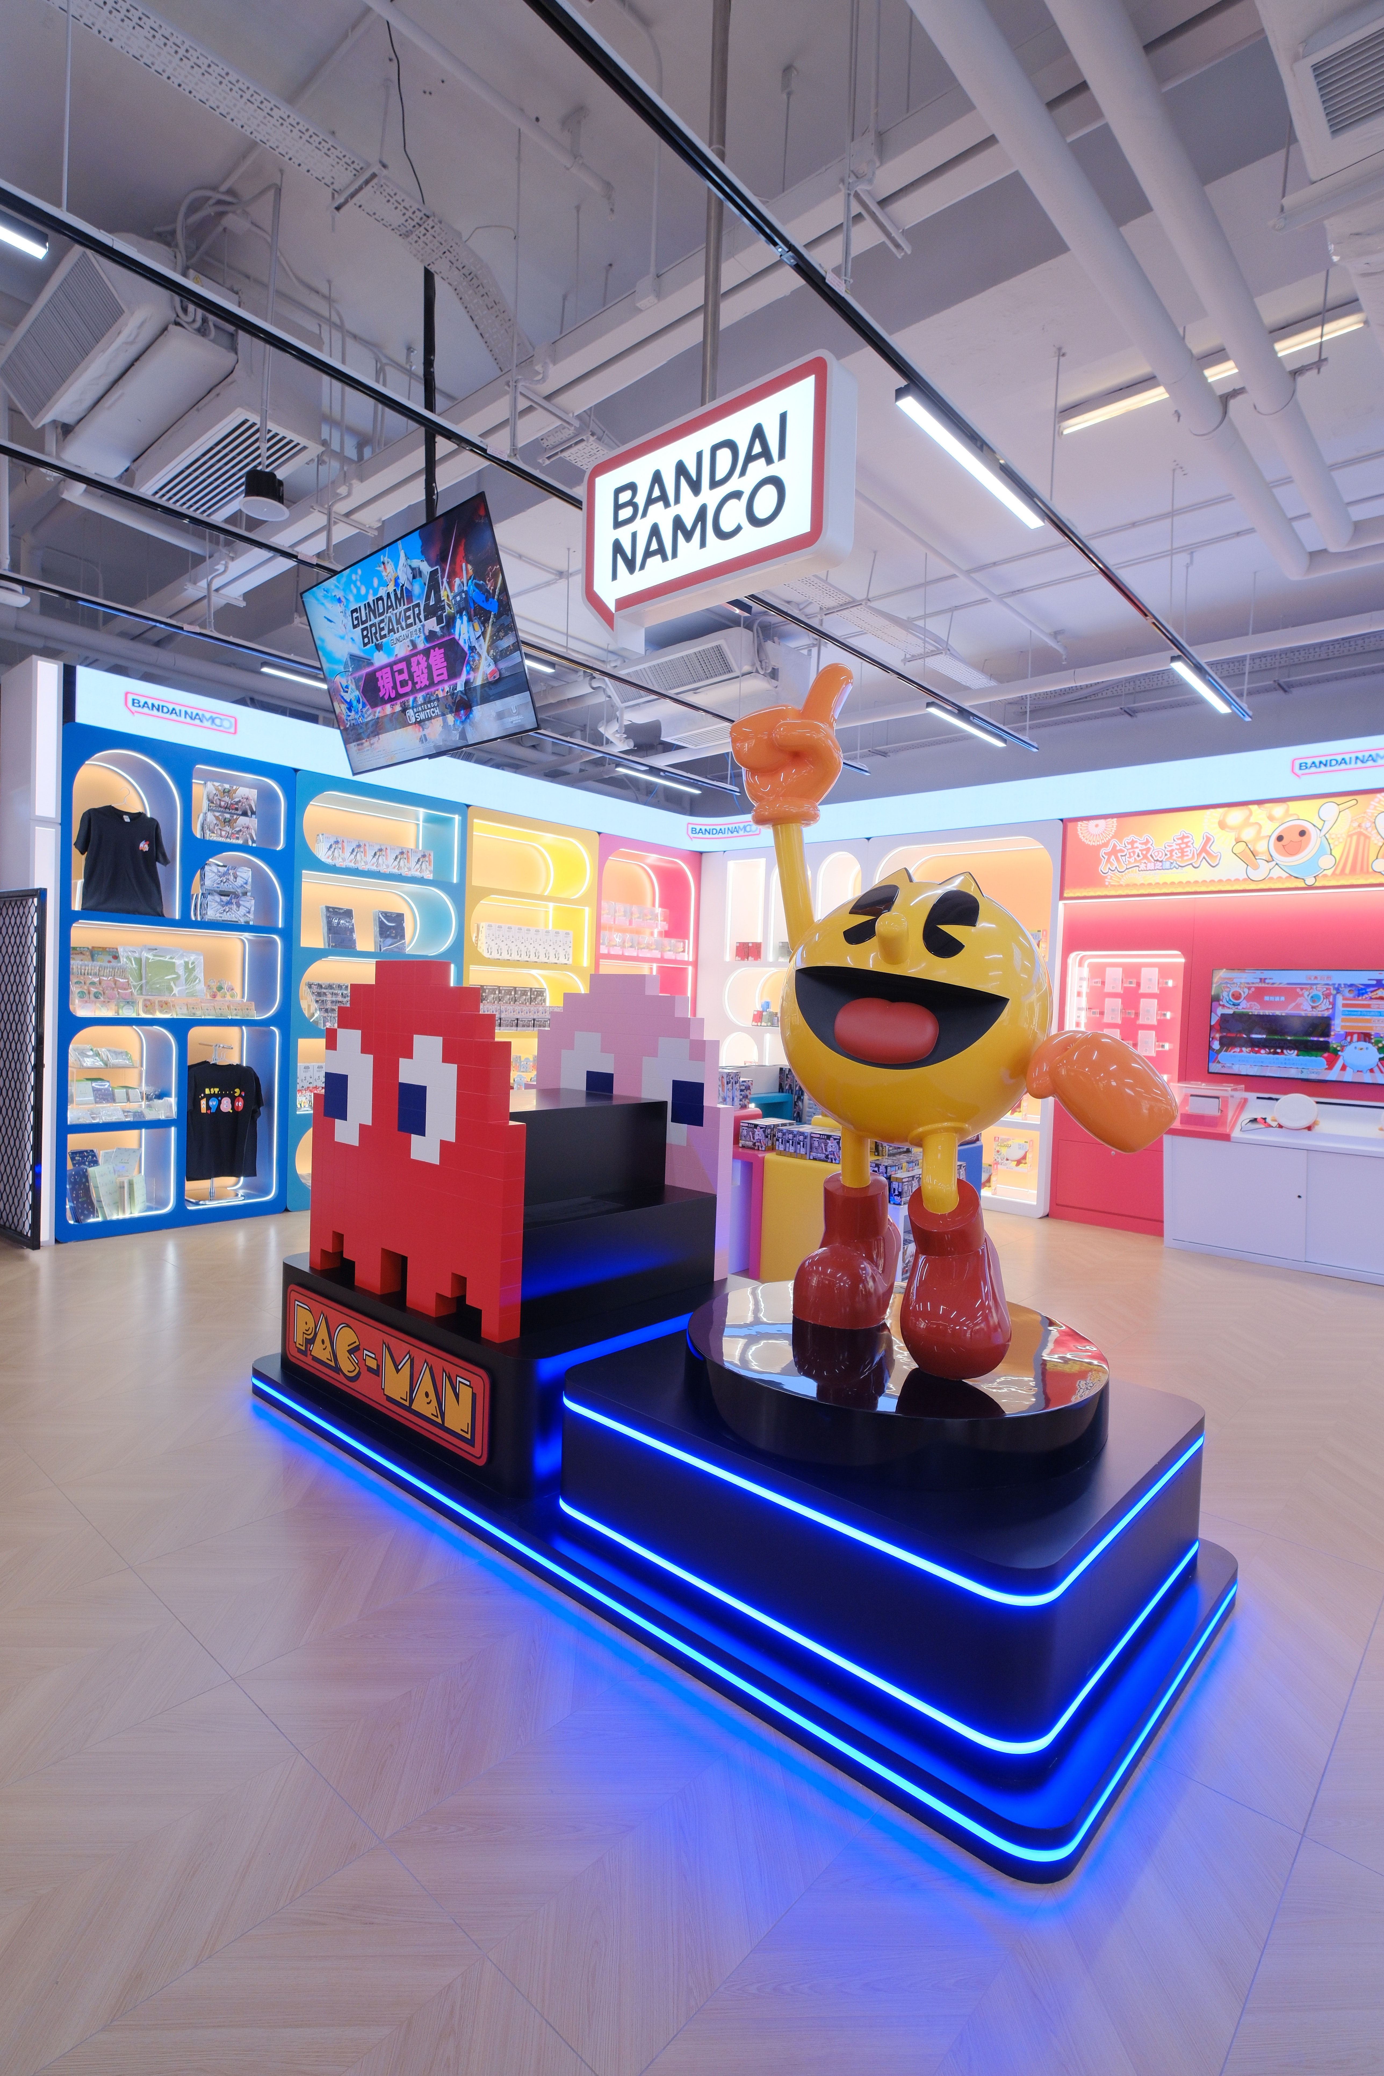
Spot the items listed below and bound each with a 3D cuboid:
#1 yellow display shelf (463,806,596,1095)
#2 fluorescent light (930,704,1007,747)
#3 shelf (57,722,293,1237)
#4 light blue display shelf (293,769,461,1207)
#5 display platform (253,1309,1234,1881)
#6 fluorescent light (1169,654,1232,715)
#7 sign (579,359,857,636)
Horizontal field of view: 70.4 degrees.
[{"bbox_3d":[-1.392,-0.301,7.636,0.486,2.713,1.272,3,3,41],"label":"yellow display shelf"},{"bbox_3d":[1.653,-1.855,5.805,0.060,0.050,0.953,3,3,41],"label":"fluorescent light"},{"bbox_3d":[-3.059,-0.286,5.739,0.486,2.707,1.246,3,3,41],"label":"shelf"},{"bbox_3d":[-2.230,-0.292,6.683,0.486,2.707,1.258,3,3,41],"label":"light blue display shelf"},{"bbox_3d":[-0.079,1.037,2.839,2.792,0.436,1.193,3,3,41],"label":"display platform"},{"bbox_3d":[2.607,-1.799,4.989,0.060,0.050,0.950,3,3,41],"label":"fluorescent light"},{"bbox_3d":[0.042,-1.451,2.744,0.877,0.520,0.115,3,3,41],"label":"sign"}]

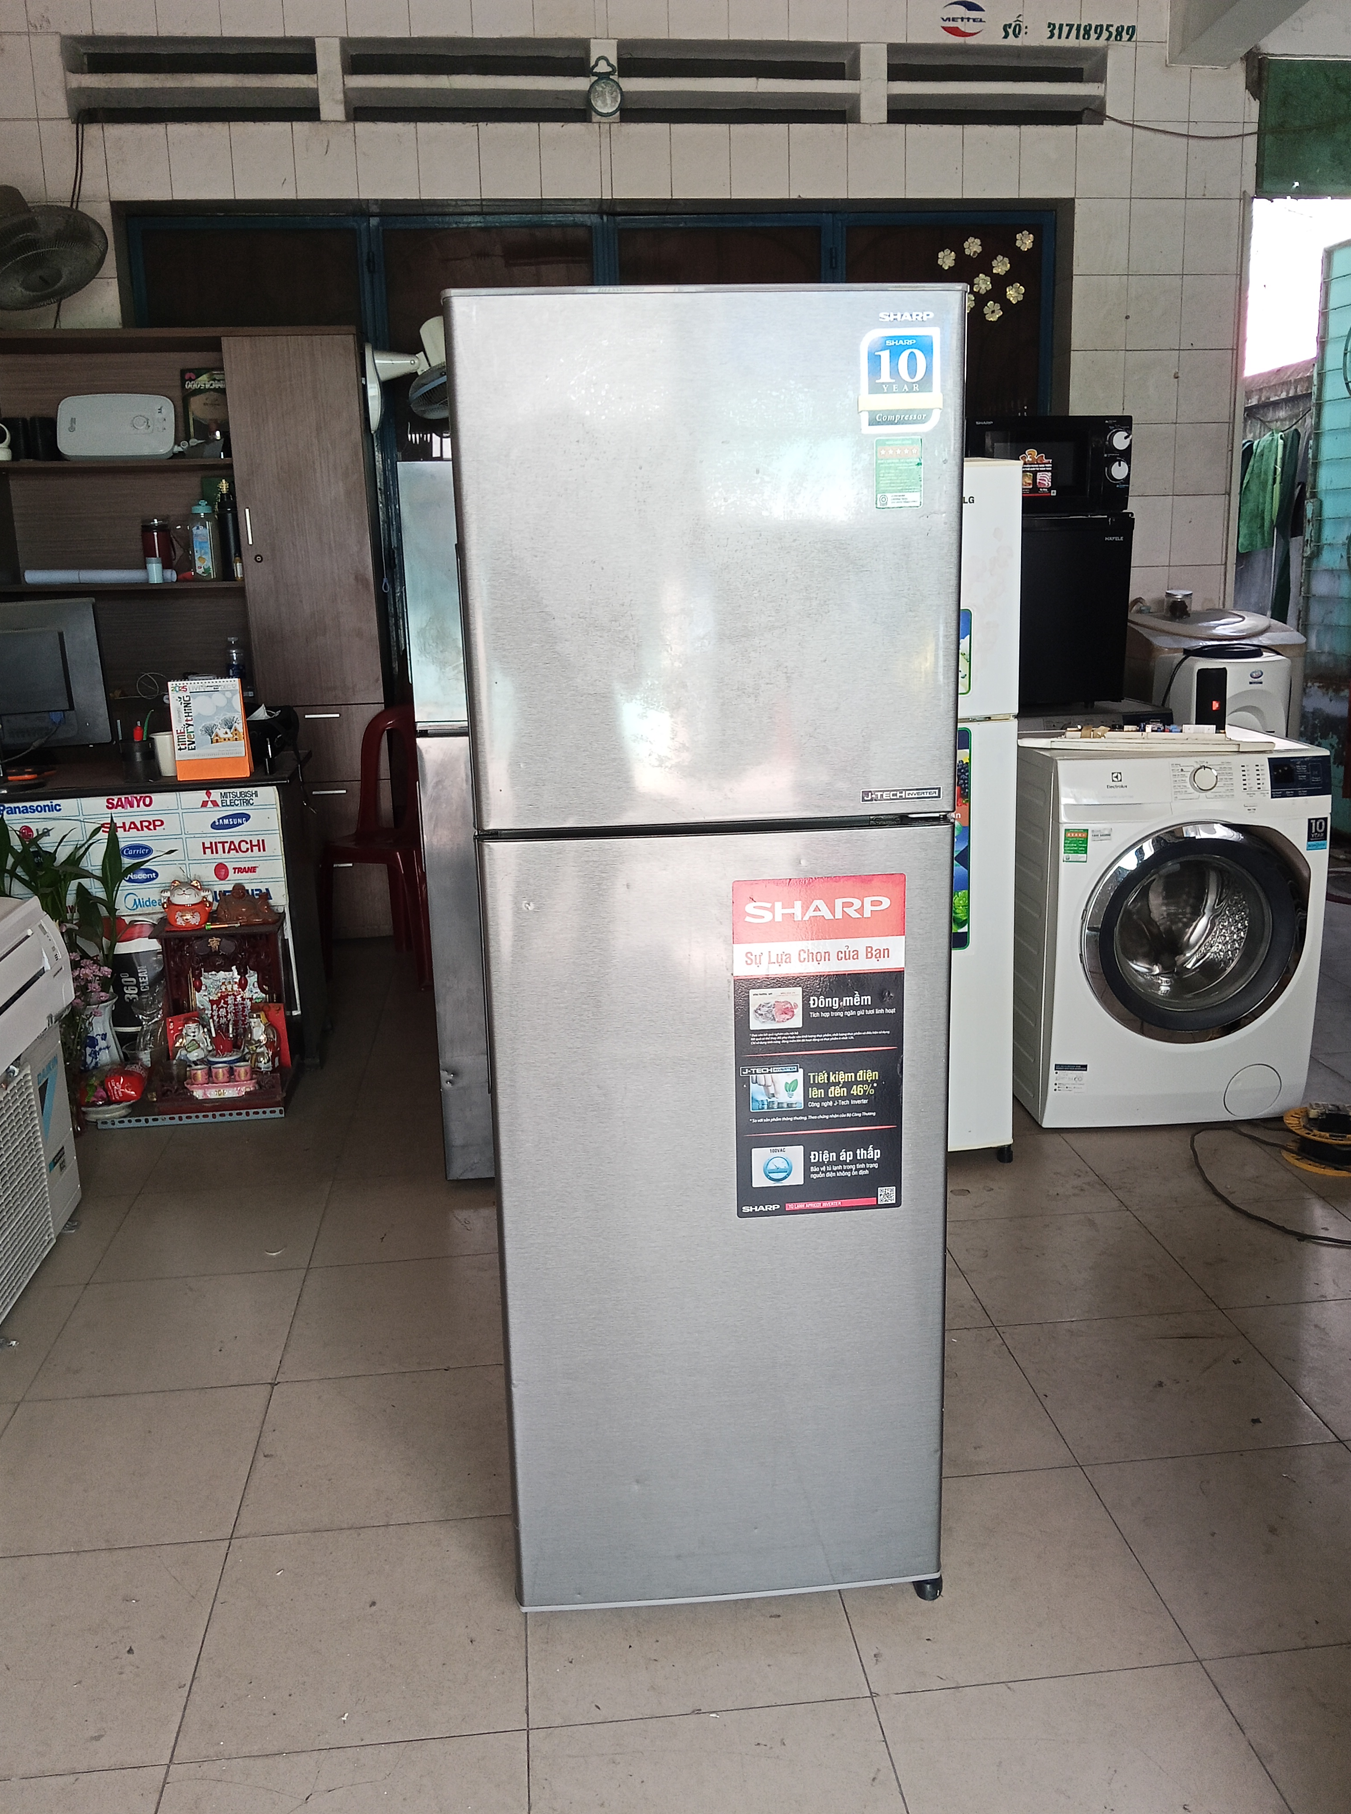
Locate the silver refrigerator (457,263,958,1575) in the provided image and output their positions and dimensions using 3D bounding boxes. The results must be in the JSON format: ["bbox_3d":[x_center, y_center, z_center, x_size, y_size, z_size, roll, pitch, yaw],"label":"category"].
[{"bbox_3d":[0.023,0.071,1.943,0.540,1.580,0.620,-3,14,-4],"label":"silver refrigerator"}]

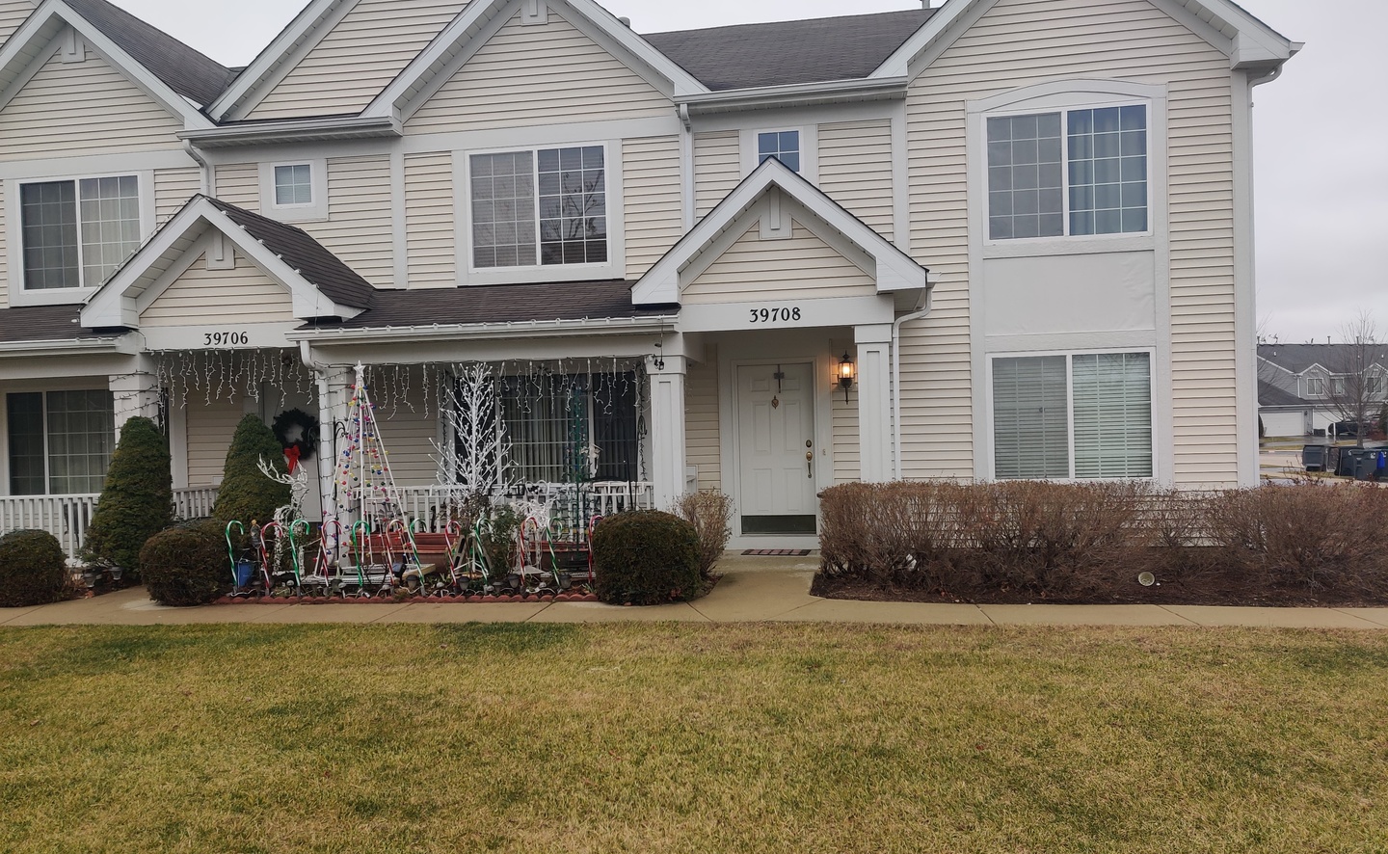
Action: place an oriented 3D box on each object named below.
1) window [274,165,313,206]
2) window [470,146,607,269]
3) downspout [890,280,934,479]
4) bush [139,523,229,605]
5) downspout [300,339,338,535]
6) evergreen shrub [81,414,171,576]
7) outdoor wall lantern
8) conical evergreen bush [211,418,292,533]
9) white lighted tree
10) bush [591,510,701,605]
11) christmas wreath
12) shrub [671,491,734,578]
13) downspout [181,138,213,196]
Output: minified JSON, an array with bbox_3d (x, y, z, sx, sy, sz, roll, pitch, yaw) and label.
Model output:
[{"bbox_3d":[-5.045,-3.046,13.638,0.530,0.530,0.090,-2,1,9],"label":"window"},{"bbox_3d":[-1.878,-2.656,13.159,1.770,1.450,0.100,-1,1,10],"label":"window"},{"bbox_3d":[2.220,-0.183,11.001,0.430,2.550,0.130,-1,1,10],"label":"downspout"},{"bbox_3d":[-5.222,1.382,11.107,0.845,0.750,0.845,-2,1,9],"label":"bush"},{"bbox_3d":[-4.049,0.198,11.825,0.160,2.300,0.280,-1,1,10],"label":"downspout"},{"bbox_3d":[-6.075,0.777,11.680,0.930,1.800,0.930,-1,1,10],"label":"evergreen shrub"},{"bbox_3d":[1.745,-0.586,12.444,0.220,0.580,0.250,-1,1,10],"label":"outdoor wall lantern"},{"bbox_3d":[-4.772,0.772,11.653,0.863,1.765,0.863,-2,1,9],"label":"conical evergreen bush"},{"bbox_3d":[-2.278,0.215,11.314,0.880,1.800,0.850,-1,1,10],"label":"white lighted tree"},{"bbox_3d":[-0.462,1.223,10.456,1.055,0.802,1.023,-2,1,9],"label":"bush"},{"bbox_3d":[-5.027,0.110,13.676,0.640,0.680,0.140,-2,1,9],"label":"christmas wreath"},{"bbox_3d":[0.073,1.102,10.945,0.679,0.878,0.659,-2,1,9],"label":"shrub"},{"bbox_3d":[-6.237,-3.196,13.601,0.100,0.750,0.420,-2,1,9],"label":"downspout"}]

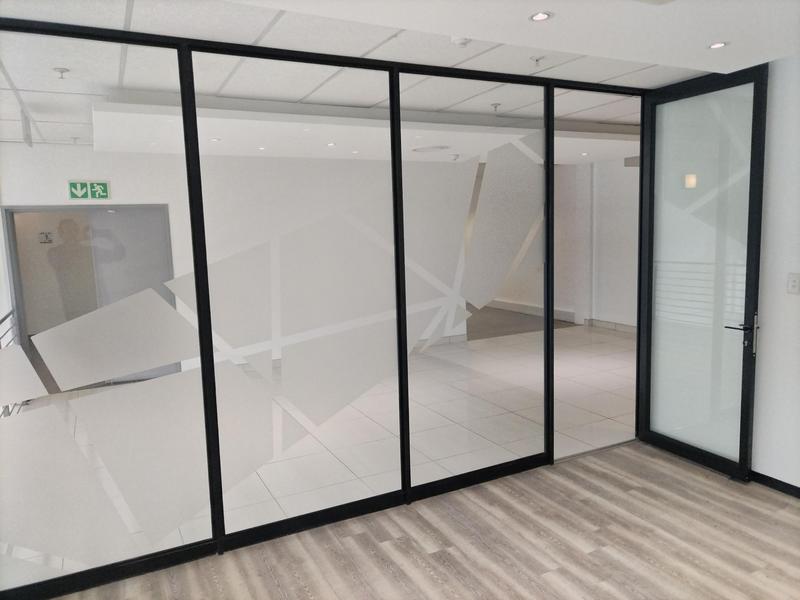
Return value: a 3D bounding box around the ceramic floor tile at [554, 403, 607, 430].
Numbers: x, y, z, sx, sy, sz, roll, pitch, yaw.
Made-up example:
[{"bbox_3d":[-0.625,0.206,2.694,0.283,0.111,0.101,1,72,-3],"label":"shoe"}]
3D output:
[{"bbox_3d":[1.426,1.041,5.416,0.600,0.010,0.600,-5,8,-26],"label":"ceramic floor tile"}]

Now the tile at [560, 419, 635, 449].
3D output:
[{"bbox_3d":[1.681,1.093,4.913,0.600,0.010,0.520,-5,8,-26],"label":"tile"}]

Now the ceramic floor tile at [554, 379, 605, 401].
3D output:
[{"bbox_3d":[1.690,0.934,6.231,0.600,0.010,0.600,-5,8,-26],"label":"ceramic floor tile"}]

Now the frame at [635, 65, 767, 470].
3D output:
[{"bbox_3d":[2.035,-0.157,4.140,0.045,2.615,0.875,-5,8,-26],"label":"frame"}]

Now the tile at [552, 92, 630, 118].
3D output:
[{"bbox_3d":[1.336,-1.586,4.871,0.600,0.015,1.150,-5,8,-26],"label":"tile"}]

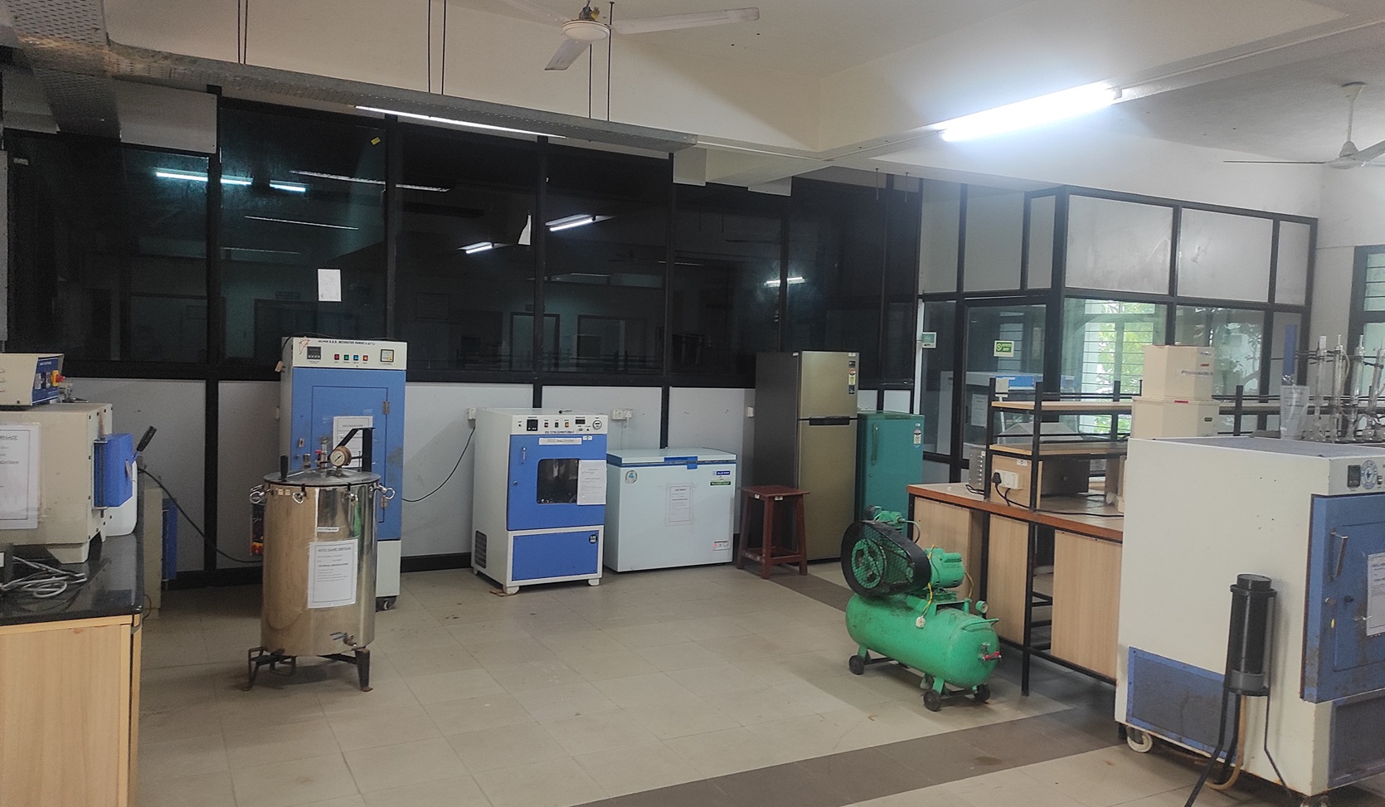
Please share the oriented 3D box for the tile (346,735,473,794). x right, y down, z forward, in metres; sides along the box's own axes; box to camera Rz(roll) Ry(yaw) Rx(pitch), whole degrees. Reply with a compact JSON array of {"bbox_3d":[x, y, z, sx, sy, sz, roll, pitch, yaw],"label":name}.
[{"bbox_3d":[-1.108,1.397,3.863,0.400,0.010,0.400,0,4,-28],"label":"tile"}]

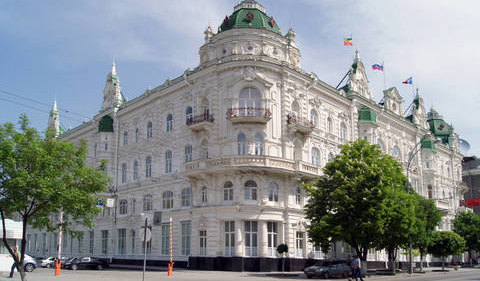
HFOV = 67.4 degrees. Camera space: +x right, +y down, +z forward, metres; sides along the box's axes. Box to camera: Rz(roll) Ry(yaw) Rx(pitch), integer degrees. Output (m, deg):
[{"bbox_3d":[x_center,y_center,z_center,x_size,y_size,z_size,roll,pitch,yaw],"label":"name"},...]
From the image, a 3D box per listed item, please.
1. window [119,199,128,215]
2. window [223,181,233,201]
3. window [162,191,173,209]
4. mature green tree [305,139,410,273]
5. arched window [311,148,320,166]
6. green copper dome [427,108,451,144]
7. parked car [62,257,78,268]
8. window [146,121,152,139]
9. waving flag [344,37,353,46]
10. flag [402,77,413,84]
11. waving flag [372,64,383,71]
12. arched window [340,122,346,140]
[{"bbox_3d":[-16.449,9.472,50.993,1.850,2.250,0.300,-15,-23,40],"label":"window"},{"bbox_3d":[-1.150,5.120,36.090,1.050,2.000,0.300,-8,-16,29],"label":"window"},{"bbox_3d":[-8.270,6.910,41.440,1.750,2.100,0.300,-12,-18,39],"label":"window"},{"bbox_3d":[9.342,5.327,28.591,8.000,10.700,7.800,-3,-10,20],"label":"mature green tree"},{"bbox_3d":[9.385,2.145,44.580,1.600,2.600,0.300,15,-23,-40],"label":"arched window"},{"bbox_3d":[47.794,-3.482,86.365,4.400,7.800,4.400,0,-17,0],"label":"green copper dome"},{"bbox_3d":[-22.154,15.985,47.000,1.780,1.460,4.400,-13,-20,39],"label":"parked car"},{"bbox_3d":[-11.470,-1.270,45.720,1.150,2.300,0.300,-12,-18,39],"label":"window"},{"bbox_3d":[16.799,-15.328,55.677,1.350,1.100,0.300,2,-9,-14],"label":"waving flag"},{"bbox_3d":[30.861,-11.043,66.302,1.612,1.180,0.400,2,-14,-5],"label":"flag"},{"bbox_3d":[23.258,-12.355,60.662,1.657,1.283,0.400,2,-14,-5],"label":"waving flag"},{"bbox_3d":[13.300,-1.240,46.130,1.150,2.300,0.300,11,-18,-38],"label":"arched window"}]

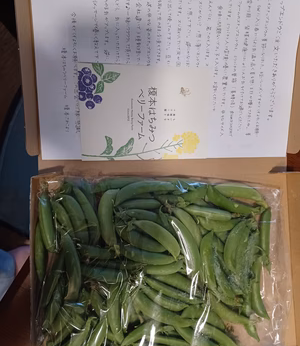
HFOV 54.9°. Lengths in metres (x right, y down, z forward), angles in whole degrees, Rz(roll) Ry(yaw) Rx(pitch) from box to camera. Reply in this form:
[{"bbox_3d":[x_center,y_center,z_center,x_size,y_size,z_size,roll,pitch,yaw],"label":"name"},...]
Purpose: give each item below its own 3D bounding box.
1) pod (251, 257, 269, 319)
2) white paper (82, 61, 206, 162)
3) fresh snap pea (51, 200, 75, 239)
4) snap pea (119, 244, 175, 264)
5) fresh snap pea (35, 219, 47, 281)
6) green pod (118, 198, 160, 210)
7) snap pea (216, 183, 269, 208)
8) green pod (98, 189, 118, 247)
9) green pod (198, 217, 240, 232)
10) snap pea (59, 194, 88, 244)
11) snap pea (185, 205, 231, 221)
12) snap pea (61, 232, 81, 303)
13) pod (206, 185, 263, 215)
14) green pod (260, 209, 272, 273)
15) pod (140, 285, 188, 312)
[{"bbox_3d":[0.127,0.133,0.335,0.015,0.013,0.073,-7,86,0],"label":"pod"},{"bbox_3d":[-0.003,-0.067,0.328,0.148,0.002,0.105,-2,102,-9],"label":"white paper"},{"bbox_3d":[-0.101,0.053,0.334,0.016,0.014,0.050,-25,87,-2],"label":"fresh snap pea"},{"bbox_3d":[-0.002,0.093,0.316,0.062,0.013,0.016,14,84,-9],"label":"snap pea"},{"bbox_3d":[-0.115,0.082,0.302,0.013,0.014,0.061,-3,86,-10],"label":"fresh snap pea"},{"bbox_3d":[-0.013,0.036,0.334,0.050,0.014,0.012,-3,86,0],"label":"green pod"},{"bbox_3d":[0.111,0.024,0.346,0.074,0.012,0.022,16,83,-8],"label":"snap pea"},{"bbox_3d":[-0.051,0.055,0.355,0.024,0.014,0.069,1,85,0],"label":"green pod"},{"bbox_3d":[0.079,0.057,0.332,0.049,0.013,0.020,1,86,0],"label":"green pod"},{"bbox_3d":[-0.079,0.050,0.316,0.019,0.014,0.060,-23,90,-9],"label":"snap pea"},{"bbox_3d":[0.067,0.046,0.328,0.056,0.014,0.012,10,86,1],"label":"snap pea"},{"bbox_3d":[-0.095,0.114,0.351,0.022,0.014,0.080,-4,85,0],"label":"snap pea"},{"bbox_3d":[0.099,0.037,0.345,0.076,0.014,0.019,25,83,-6],"label":"pod"},{"bbox_3d":[0.141,0.081,0.352,0.013,0.015,0.078,3,86,-8],"label":"green pod"},{"bbox_3d":[0.016,0.146,0.333,0.060,0.015,0.015,22,86,2],"label":"pod"}]

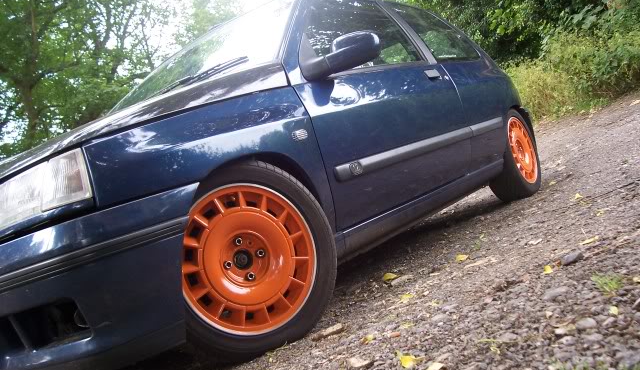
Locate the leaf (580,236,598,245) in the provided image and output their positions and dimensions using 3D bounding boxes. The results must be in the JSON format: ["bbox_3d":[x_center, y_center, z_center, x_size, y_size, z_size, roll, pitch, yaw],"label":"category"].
[{"bbox_3d":[0.763,0.159,1.781,0.062,0.015,0.035,-18,-2,-12],"label":"leaf"}]

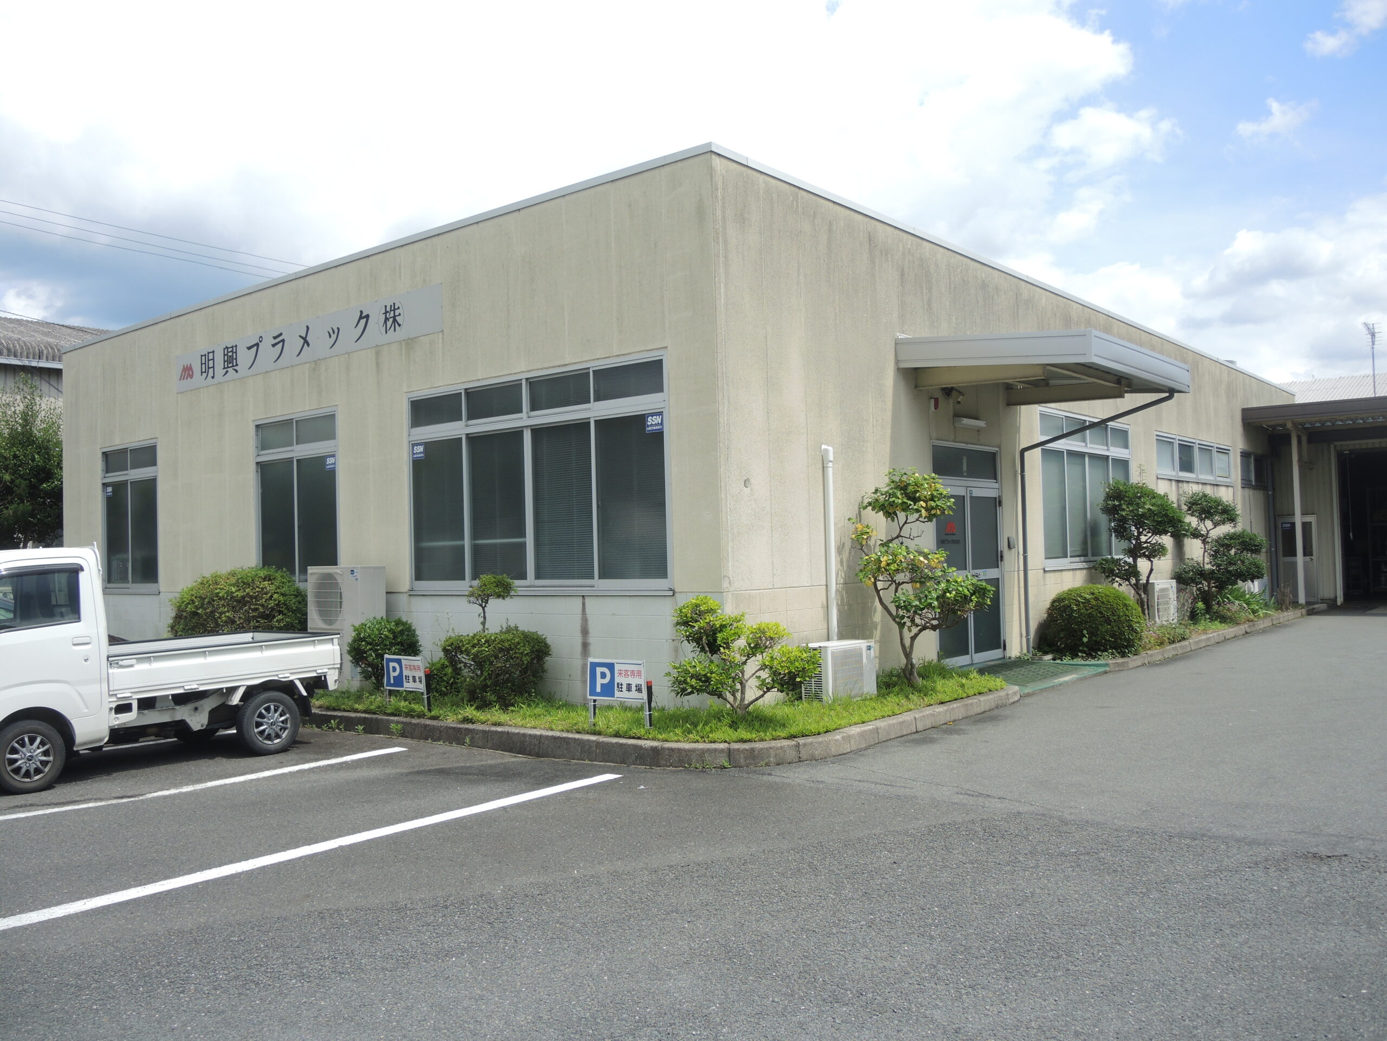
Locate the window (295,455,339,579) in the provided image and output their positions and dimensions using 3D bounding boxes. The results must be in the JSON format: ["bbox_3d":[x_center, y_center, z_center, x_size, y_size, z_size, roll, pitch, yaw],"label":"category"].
[{"bbox_3d":[-4.350,-0.009,12.996,0.880,1.480,0.070,-3,-2,39],"label":"window"}]

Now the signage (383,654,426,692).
[{"bbox_3d":[-2.728,1.434,10.558,0.600,0.330,0.040,-3,-2,39],"label":"signage"}]

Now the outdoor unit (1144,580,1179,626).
[{"bbox_3d":[7.032,1.245,16.931,0.300,0.650,0.790,-3,-2,39],"label":"outdoor unit"}]

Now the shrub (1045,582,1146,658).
[{"bbox_3d":[4.829,1.217,13.550,1.100,0.880,1.170,-3,-2,39],"label":"shrub"}]

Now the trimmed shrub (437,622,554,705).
[{"bbox_3d":[-1.794,1.324,10.120,0.970,0.760,0.760,-3,-2,39],"label":"trimmed shrub"}]

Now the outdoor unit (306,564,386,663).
[{"bbox_3d":[-3.609,1.099,11.708,0.932,1.210,0.330,-3,-2,39],"label":"outdoor unit"}]

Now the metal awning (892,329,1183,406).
[{"bbox_3d":[3.806,-1.660,12.038,2.020,0.500,2.980,-3,-2,39],"label":"metal awning"}]

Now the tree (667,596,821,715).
[{"bbox_3d":[0.390,1.052,8.680,1.180,0.930,0.880,-2,-1,2],"label":"tree"}]

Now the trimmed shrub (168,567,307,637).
[{"bbox_3d":[-5.101,1.177,12.709,1.750,1.320,1.250,-3,-2,39],"label":"trimmed shrub"}]

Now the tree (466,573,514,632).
[{"bbox_3d":[-1.850,1.080,10.266,0.460,1.150,0.440,-3,-2,39],"label":"tree"}]

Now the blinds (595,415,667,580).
[{"bbox_3d":[-0.551,-0.201,9.851,0.820,1.450,0.050,-3,-2,39],"label":"blinds"}]

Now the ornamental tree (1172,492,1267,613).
[{"bbox_3d":[8.449,0.565,18.000,1.380,2.030,1.220,-3,-2,39],"label":"ornamental tree"}]

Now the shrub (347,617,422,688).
[{"bbox_3d":[-2.992,1.310,10.850,0.690,0.750,0.660,-3,-2,39],"label":"shrub"}]

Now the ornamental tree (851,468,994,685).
[{"bbox_3d":[2.084,0.507,10.200,1.200,1.960,1.120,-3,-2,39],"label":"ornamental tree"}]

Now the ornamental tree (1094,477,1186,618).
[{"bbox_3d":[6.175,0.442,15.500,1.220,2.030,1.120,-3,-2,39],"label":"ornamental tree"}]

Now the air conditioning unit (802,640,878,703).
[{"bbox_3d":[1.298,1.371,9.955,0.290,0.550,0.780,-3,-2,39],"label":"air conditioning unit"}]

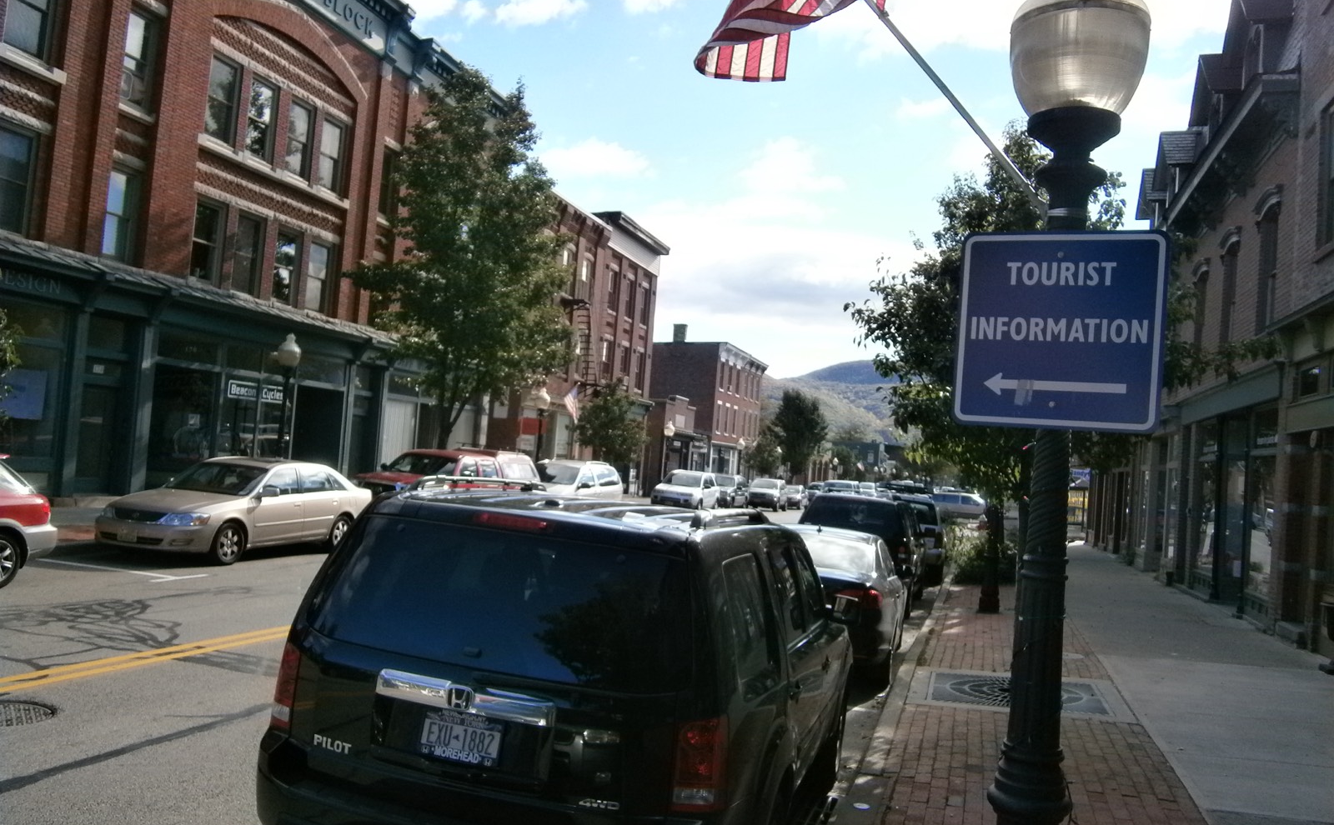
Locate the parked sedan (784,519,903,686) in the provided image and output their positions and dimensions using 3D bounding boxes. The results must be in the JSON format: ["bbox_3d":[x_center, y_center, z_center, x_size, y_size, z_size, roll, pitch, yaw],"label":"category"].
[{"bbox_3d":[1.804,2.015,11.468,1.840,1.450,4.780,4,-3,18],"label":"parked sedan"}]

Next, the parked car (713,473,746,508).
[{"bbox_3d":[2.420,3.635,45.118,1.870,1.800,4.650,4,-3,18],"label":"parked car"}]

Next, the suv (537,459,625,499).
[{"bbox_3d":[-3.039,2.257,28.035,1.920,1.780,4.900,4,-3,18],"label":"suv"}]

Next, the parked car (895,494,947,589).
[{"bbox_3d":[5.245,2.719,22.064,1.820,1.800,4.450,4,-3,18],"label":"parked car"}]

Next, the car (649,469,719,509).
[{"bbox_3d":[0.914,3.262,40.958,1.830,1.740,4.600,4,-3,18],"label":"car"}]

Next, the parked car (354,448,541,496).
[{"bbox_3d":[-4.757,1.743,22.202,1.820,1.900,5.250,4,-3,18],"label":"parked car"}]

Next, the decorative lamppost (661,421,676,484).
[{"bbox_3d":[-0.015,2.174,42.640,0.480,3.790,0.480,4,-3,18],"label":"decorative lamppost"}]

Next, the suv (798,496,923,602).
[{"bbox_3d":[3.261,2.279,16.785,1.870,1.790,4.650,4,-3,18],"label":"suv"}]

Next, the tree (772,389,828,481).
[{"bbox_3d":[9.361,2.362,71.604,4.000,8.000,4.000,4,-3,18],"label":"tree"}]

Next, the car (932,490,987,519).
[{"bbox_3d":[17.701,5.780,60.215,4.750,1.800,1.870,4,-3,18],"label":"car"}]

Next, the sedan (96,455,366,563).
[{"bbox_3d":[-6.636,1.523,16.017,1.830,1.460,4.870,4,-3,18],"label":"sedan"}]

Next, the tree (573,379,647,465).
[{"bbox_3d":[-2.082,1.198,36.398,2.900,4.700,2.900,4,-3,18],"label":"tree"}]

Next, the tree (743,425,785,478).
[{"bbox_3d":[5.991,3.301,62.214,2.700,4.650,2.700,4,-3,18],"label":"tree"}]

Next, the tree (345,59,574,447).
[{"bbox_3d":[-5.376,-3.122,25.514,5.600,11.600,5.400,4,-3,18],"label":"tree"}]

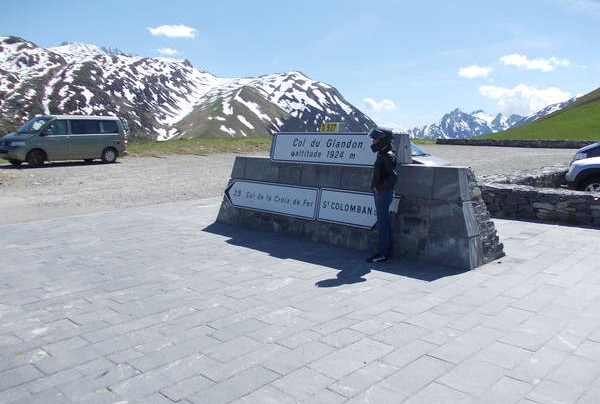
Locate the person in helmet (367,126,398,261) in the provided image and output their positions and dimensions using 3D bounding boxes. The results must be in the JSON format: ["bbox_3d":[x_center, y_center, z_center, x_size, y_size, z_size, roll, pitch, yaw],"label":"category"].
[{"bbox_3d":[1.110,-0.091,6.487,0.430,1.750,0.500,-1,8,-8],"label":"person in helmet"}]

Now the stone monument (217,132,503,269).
[{"bbox_3d":[0.619,-0.274,7.981,5.019,1.699,1.067,7,11,41],"label":"stone monument"}]

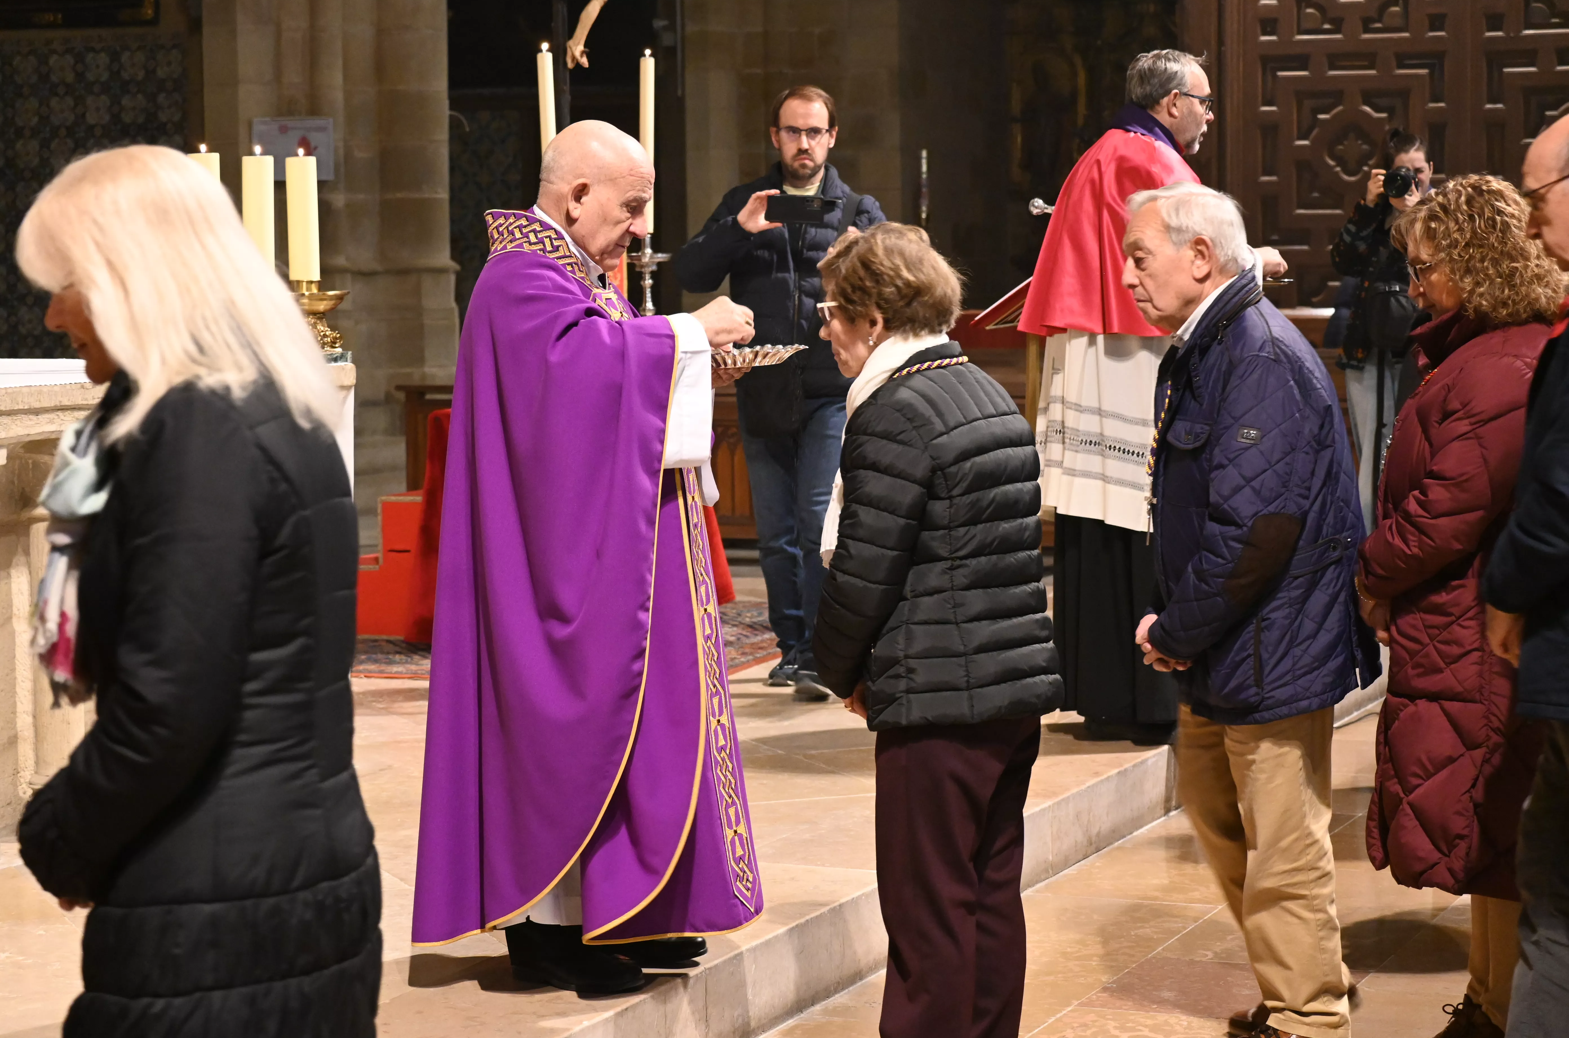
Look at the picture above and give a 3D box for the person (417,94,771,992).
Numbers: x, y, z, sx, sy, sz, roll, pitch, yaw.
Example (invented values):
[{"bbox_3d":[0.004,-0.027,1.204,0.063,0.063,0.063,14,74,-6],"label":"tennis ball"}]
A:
[{"bbox_3d":[-0.368,0.070,6.120,0.630,1.617,0.620,1,6,16],"label":"person"}]

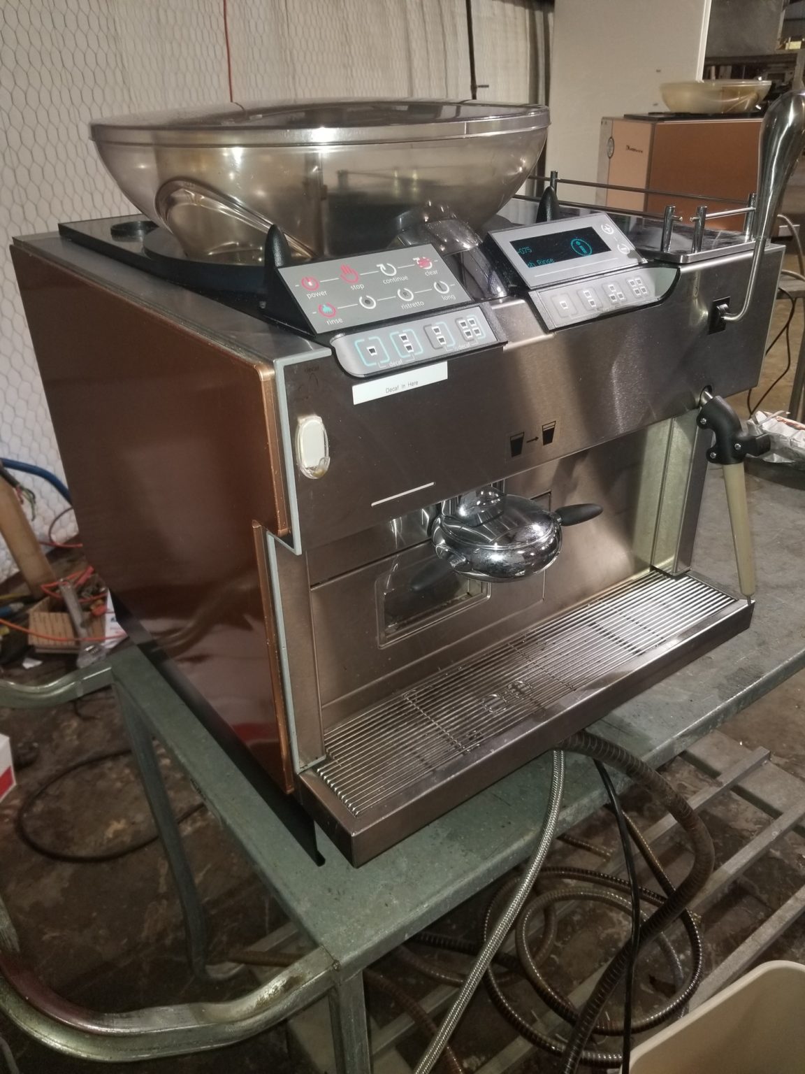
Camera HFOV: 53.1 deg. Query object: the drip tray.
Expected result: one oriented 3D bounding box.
[{"bbox_3d":[0.138,0.141,0.780,0.512,0.037,0.110,-21,34,-30],"label":"drip tray"}]

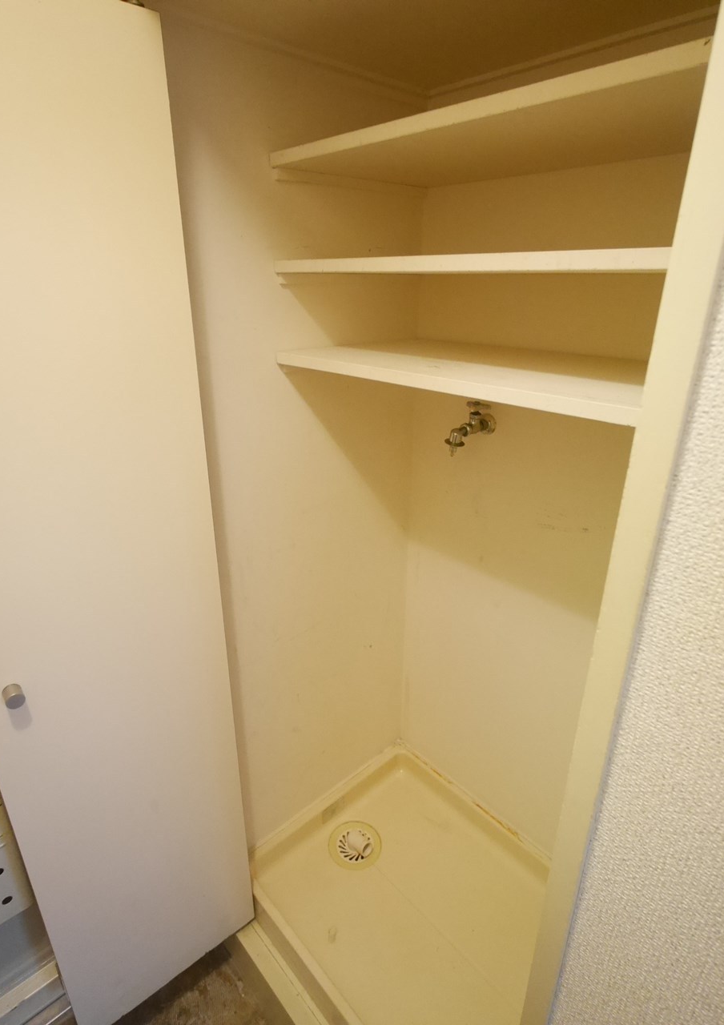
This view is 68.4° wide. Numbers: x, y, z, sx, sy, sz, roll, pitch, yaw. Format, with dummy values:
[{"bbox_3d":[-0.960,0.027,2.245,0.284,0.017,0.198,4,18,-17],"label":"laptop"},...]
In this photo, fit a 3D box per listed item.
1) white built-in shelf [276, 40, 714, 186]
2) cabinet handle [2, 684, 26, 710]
[{"bbox_3d":[0.260,-0.561,0.803,0.412,0.020,0.781,-21,31,-39],"label":"white built-in shelf"},{"bbox_3d":[-0.531,0.283,0.815,0.025,0.025,0.022,-18,30,-35],"label":"cabinet handle"}]

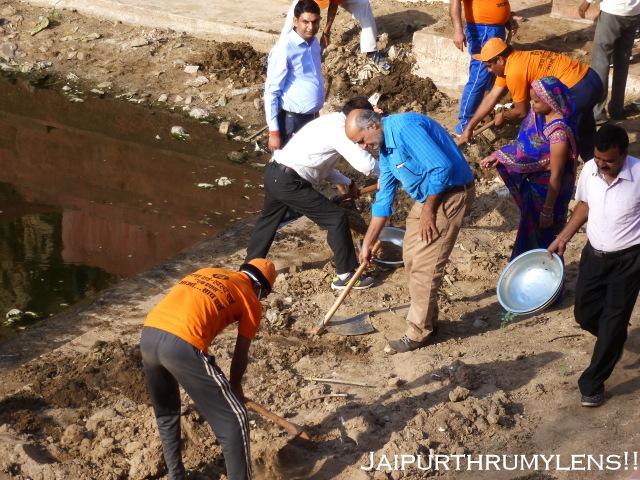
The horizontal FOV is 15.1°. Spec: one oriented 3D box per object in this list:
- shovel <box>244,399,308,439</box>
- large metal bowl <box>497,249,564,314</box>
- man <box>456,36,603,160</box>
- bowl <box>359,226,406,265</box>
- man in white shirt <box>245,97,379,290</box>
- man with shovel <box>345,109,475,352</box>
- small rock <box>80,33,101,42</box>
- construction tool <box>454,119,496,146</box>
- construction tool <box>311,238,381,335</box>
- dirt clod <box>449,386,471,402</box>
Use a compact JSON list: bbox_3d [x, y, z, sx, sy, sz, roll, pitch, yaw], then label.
[{"bbox_3d":[-0.270,0.985,13.080,0.720,0.230,0.180,35,-3,-43],"label":"shovel"},{"bbox_3d":[1.200,0.266,13.500,0.430,0.130,0.430,-15,50,21],"label":"large metal bowl"},{"bbox_3d":[1.412,-0.916,16.250,0.950,1.100,0.550,-1,25,-6],"label":"man"},{"bbox_3d":[0.444,0.069,15.250,0.430,0.140,0.430,1,28,0],"label":"bowl"},{"bbox_3d":[-0.046,-0.293,14.950,0.850,1.220,0.520,-3,25,-11],"label":"man in white shirt"},{"bbox_3d":[0.527,-0.061,14.100,0.750,1.500,0.550,-14,29,-30],"label":"man with shovel"},{"bbox_3d":[-1.791,-1.580,18.900,0.170,0.060,0.100,-7,26,-18],"label":"small rock"},{"bbox_3d":[0.960,-0.620,16.350,0.720,0.220,0.180,-31,9,29],"label":"construction tool"},{"bbox_3d":[0.250,0.325,14.300,0.280,0.770,0.200,25,30,-15],"label":"construction tool"},{"bbox_3d":[0.786,0.871,13.650,0.120,0.085,0.100,1,24,-1],"label":"dirt clod"}]

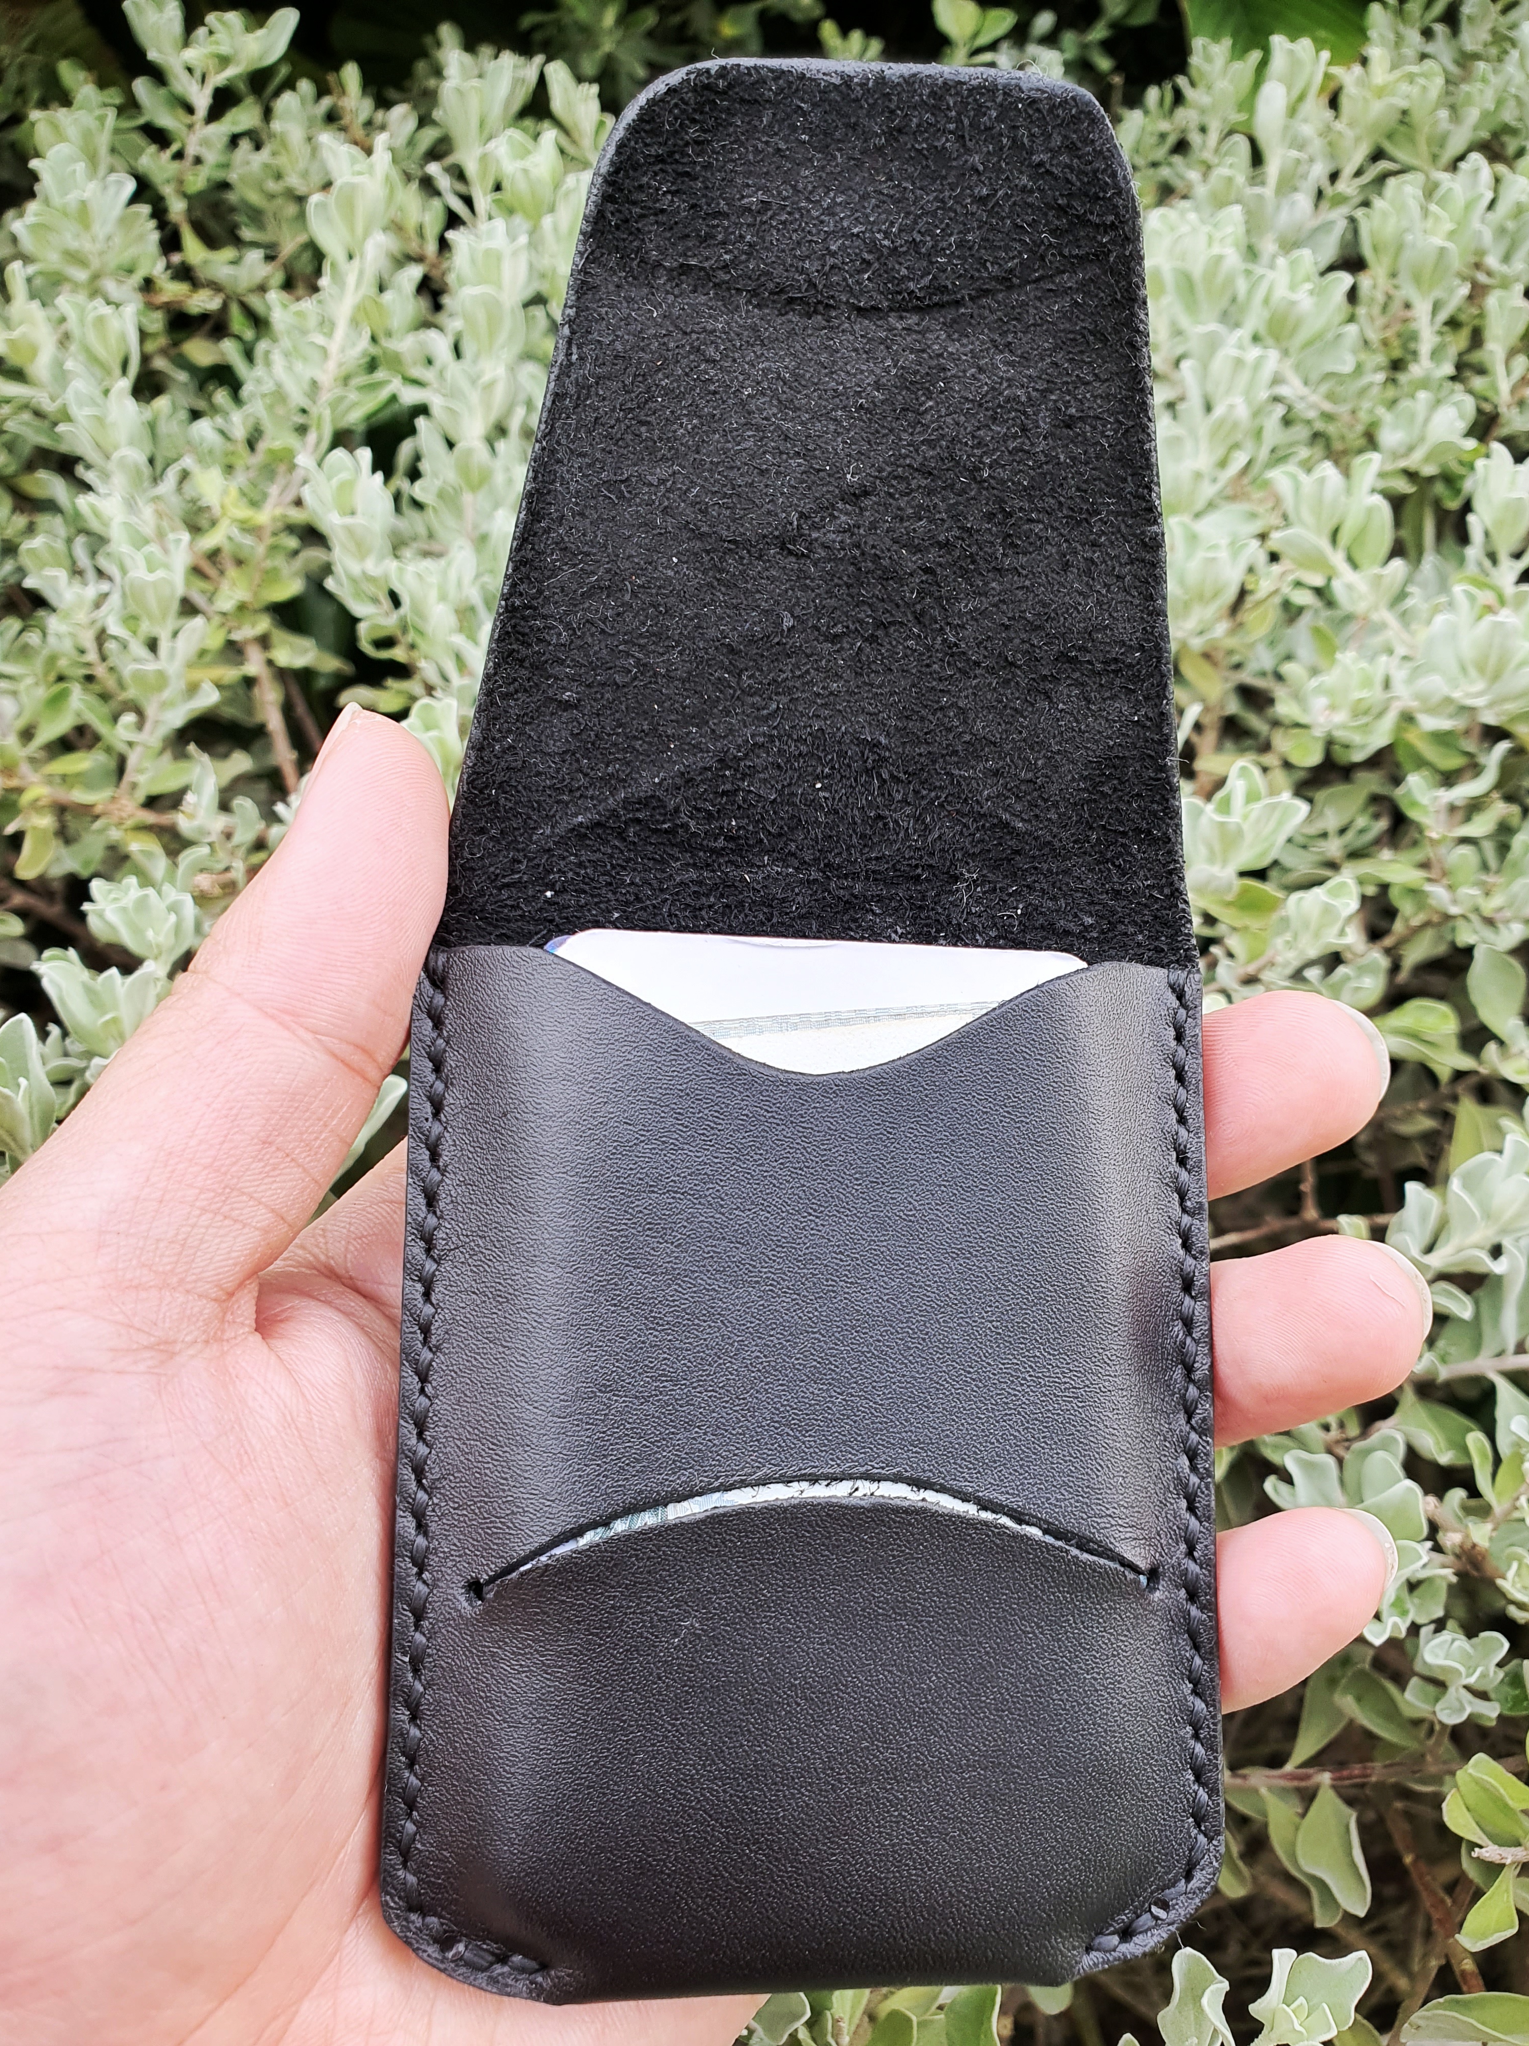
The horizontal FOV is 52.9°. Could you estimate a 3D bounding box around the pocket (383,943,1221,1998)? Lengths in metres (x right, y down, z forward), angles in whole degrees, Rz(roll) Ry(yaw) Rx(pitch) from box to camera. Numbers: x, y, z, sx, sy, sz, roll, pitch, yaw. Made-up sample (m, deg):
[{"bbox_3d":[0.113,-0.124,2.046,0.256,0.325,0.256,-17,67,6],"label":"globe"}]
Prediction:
[{"bbox_3d":[0.004,0.043,0.148,0.079,0.099,0.014,0,-6,-4],"label":"pocket"}]

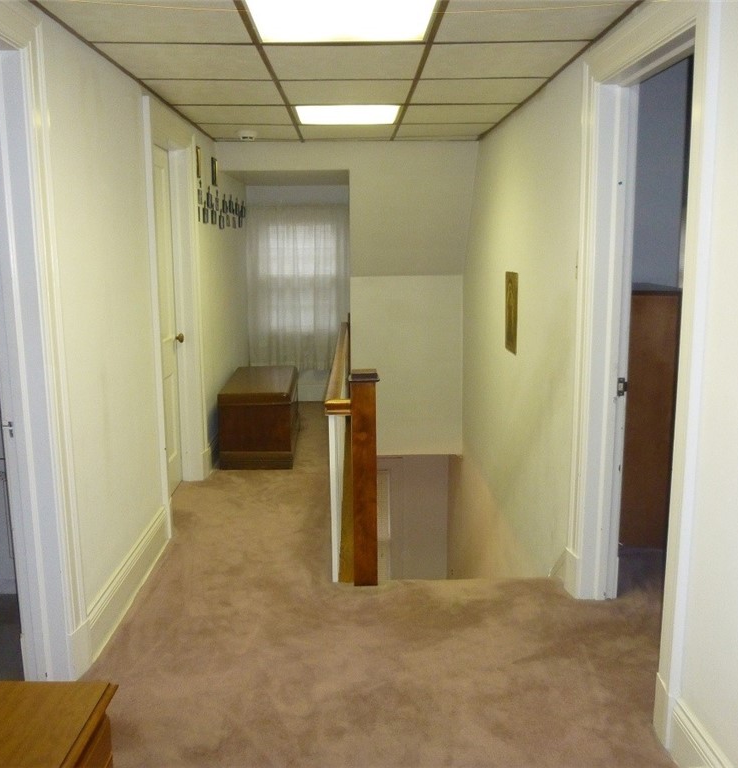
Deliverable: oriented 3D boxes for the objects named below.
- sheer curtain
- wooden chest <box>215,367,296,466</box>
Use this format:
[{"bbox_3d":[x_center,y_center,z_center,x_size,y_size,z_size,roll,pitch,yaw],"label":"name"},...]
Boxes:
[{"bbox_3d":[-0.616,-0.849,6.544,0.890,1.460,0.090,-1,10,-1],"label":"sheer curtain"},{"bbox_3d":[-0.748,0.212,5.227,0.470,0.495,1.050,-1,11,-3],"label":"wooden chest"}]

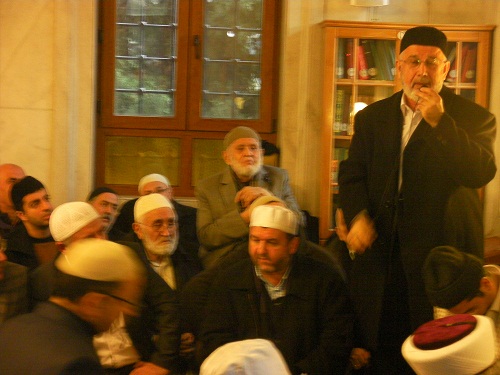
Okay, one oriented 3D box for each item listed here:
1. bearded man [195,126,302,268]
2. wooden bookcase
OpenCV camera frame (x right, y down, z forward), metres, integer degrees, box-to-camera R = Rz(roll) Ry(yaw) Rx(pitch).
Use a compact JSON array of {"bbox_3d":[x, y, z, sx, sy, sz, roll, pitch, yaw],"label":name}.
[{"bbox_3d":[-0.014,0.347,5.930,0.560,1.260,0.780,1,5,-14],"label":"bearded man"},{"bbox_3d":[0.904,-0.076,7.558,1.010,1.820,0.360,2,5,0],"label":"wooden bookcase"}]

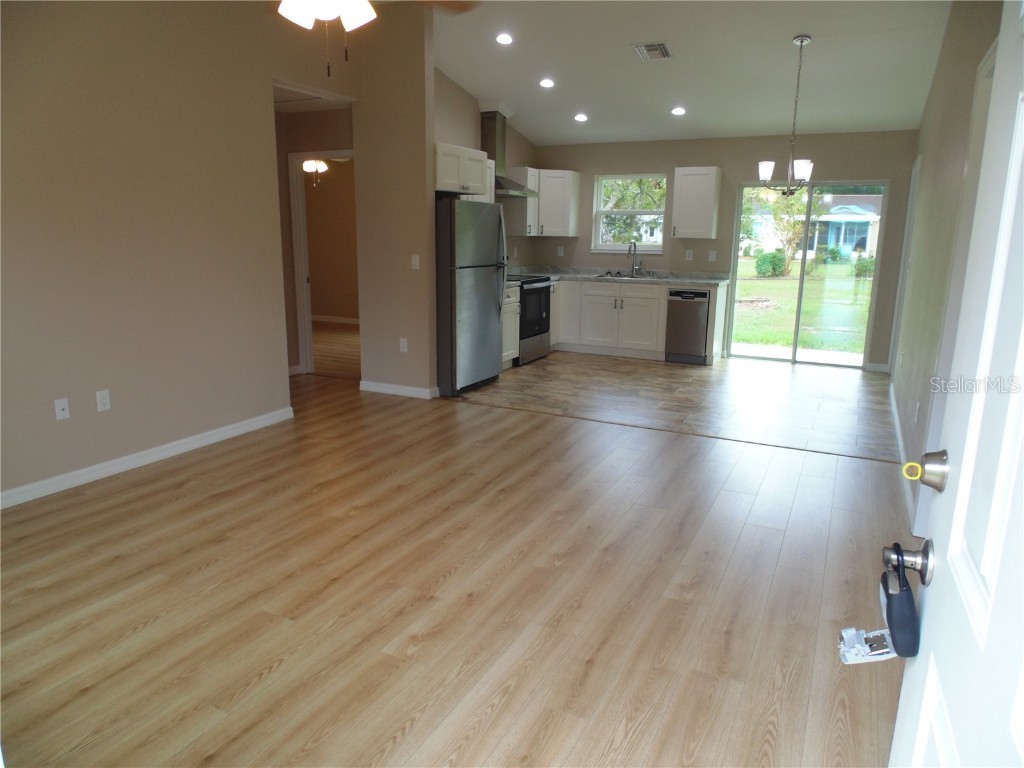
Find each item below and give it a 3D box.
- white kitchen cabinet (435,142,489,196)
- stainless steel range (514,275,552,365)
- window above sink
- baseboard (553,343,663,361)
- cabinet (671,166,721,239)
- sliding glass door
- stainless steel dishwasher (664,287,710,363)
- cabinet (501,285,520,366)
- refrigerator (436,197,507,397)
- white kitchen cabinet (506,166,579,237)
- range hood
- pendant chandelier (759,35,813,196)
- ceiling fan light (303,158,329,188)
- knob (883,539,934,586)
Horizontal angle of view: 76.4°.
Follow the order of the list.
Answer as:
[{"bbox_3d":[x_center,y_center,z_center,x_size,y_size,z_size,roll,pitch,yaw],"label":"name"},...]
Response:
[{"bbox_3d":[-0.706,-1.918,5.890,0.628,0.382,0.837,7,14,27],"label":"white kitchen cabinet"},{"bbox_3d":[-0.011,-0.749,7.456,0.690,0.920,0.760,7,14,27],"label":"stainless steel range"},{"bbox_3d":[1.430,-2.068,7.971,0.910,0.930,0.120,7,14,27],"label":"window above sink"},{"bbox_3d":[1.156,-0.391,7.851,1.401,0.105,0.023,7,14,27],"label":"baseboard"},{"bbox_3d":[2.096,-2.043,7.388,0.455,0.769,0.328,7,14,27],"label":"cabinet"},{"bbox_3d":[3.202,-1.193,7.190,1.442,1.966,0.100,7,14,27],"label":"sliding glass door"},{"bbox_3d":[2.094,-0.695,7.519,0.455,0.840,0.580,7,14,27],"label":"stainless steel dishwasher"},{"bbox_3d":[-0.332,-0.593,6.936,0.619,0.878,0.582,7,14,27],"label":"cabinet"},{"bbox_3d":[-0.616,-0.842,6.115,0.800,1.680,0.790,7,14,27],"label":"refrigerator"},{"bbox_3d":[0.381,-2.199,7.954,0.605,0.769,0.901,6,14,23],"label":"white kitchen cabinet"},{"bbox_3d":[-0.058,-2.509,7.186,0.464,0.874,0.755,7,14,27],"label":"range hood"},{"bbox_3d":[2.209,-2.068,5.103,0.450,1.160,0.440,7,14,27],"label":"pendant chandelier"},{"bbox_3d":[-2.427,-2.622,8.050,0.330,0.360,0.330,7,14,27],"label":"ceiling fan light"},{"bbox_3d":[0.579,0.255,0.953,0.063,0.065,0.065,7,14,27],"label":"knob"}]

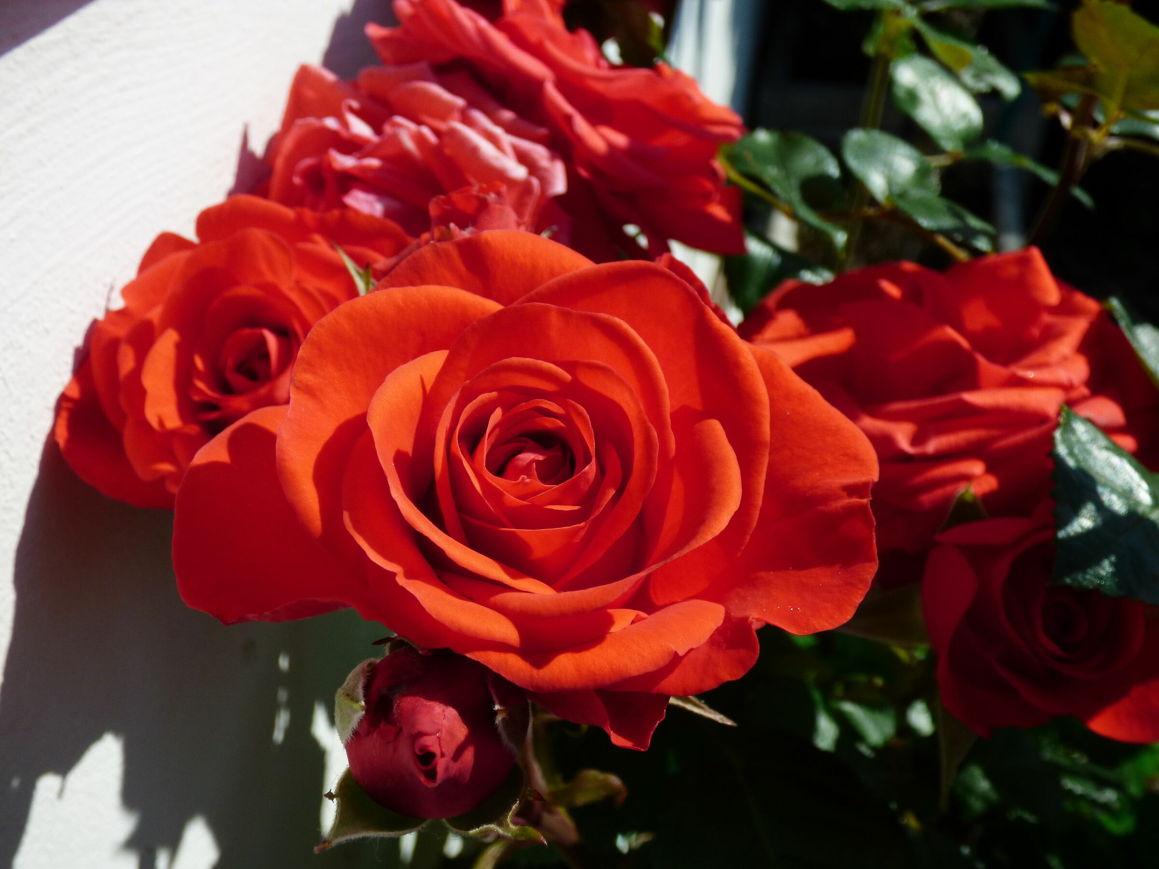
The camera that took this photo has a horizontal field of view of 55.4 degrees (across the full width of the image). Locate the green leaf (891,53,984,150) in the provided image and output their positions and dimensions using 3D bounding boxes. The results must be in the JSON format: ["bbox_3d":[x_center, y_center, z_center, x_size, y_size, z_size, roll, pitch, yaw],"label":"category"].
[{"bbox_3d":[0.136,-0.127,0.420,0.027,0.007,0.046,-27,71,-17],"label":"green leaf"}]

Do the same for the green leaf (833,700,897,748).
[{"bbox_3d":[0.101,0.102,0.390,0.019,0.006,0.016,32,49,32],"label":"green leaf"}]

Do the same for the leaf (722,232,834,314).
[{"bbox_3d":[0.066,-0.054,0.370,0.044,0.010,0.028,28,60,13],"label":"leaf"}]

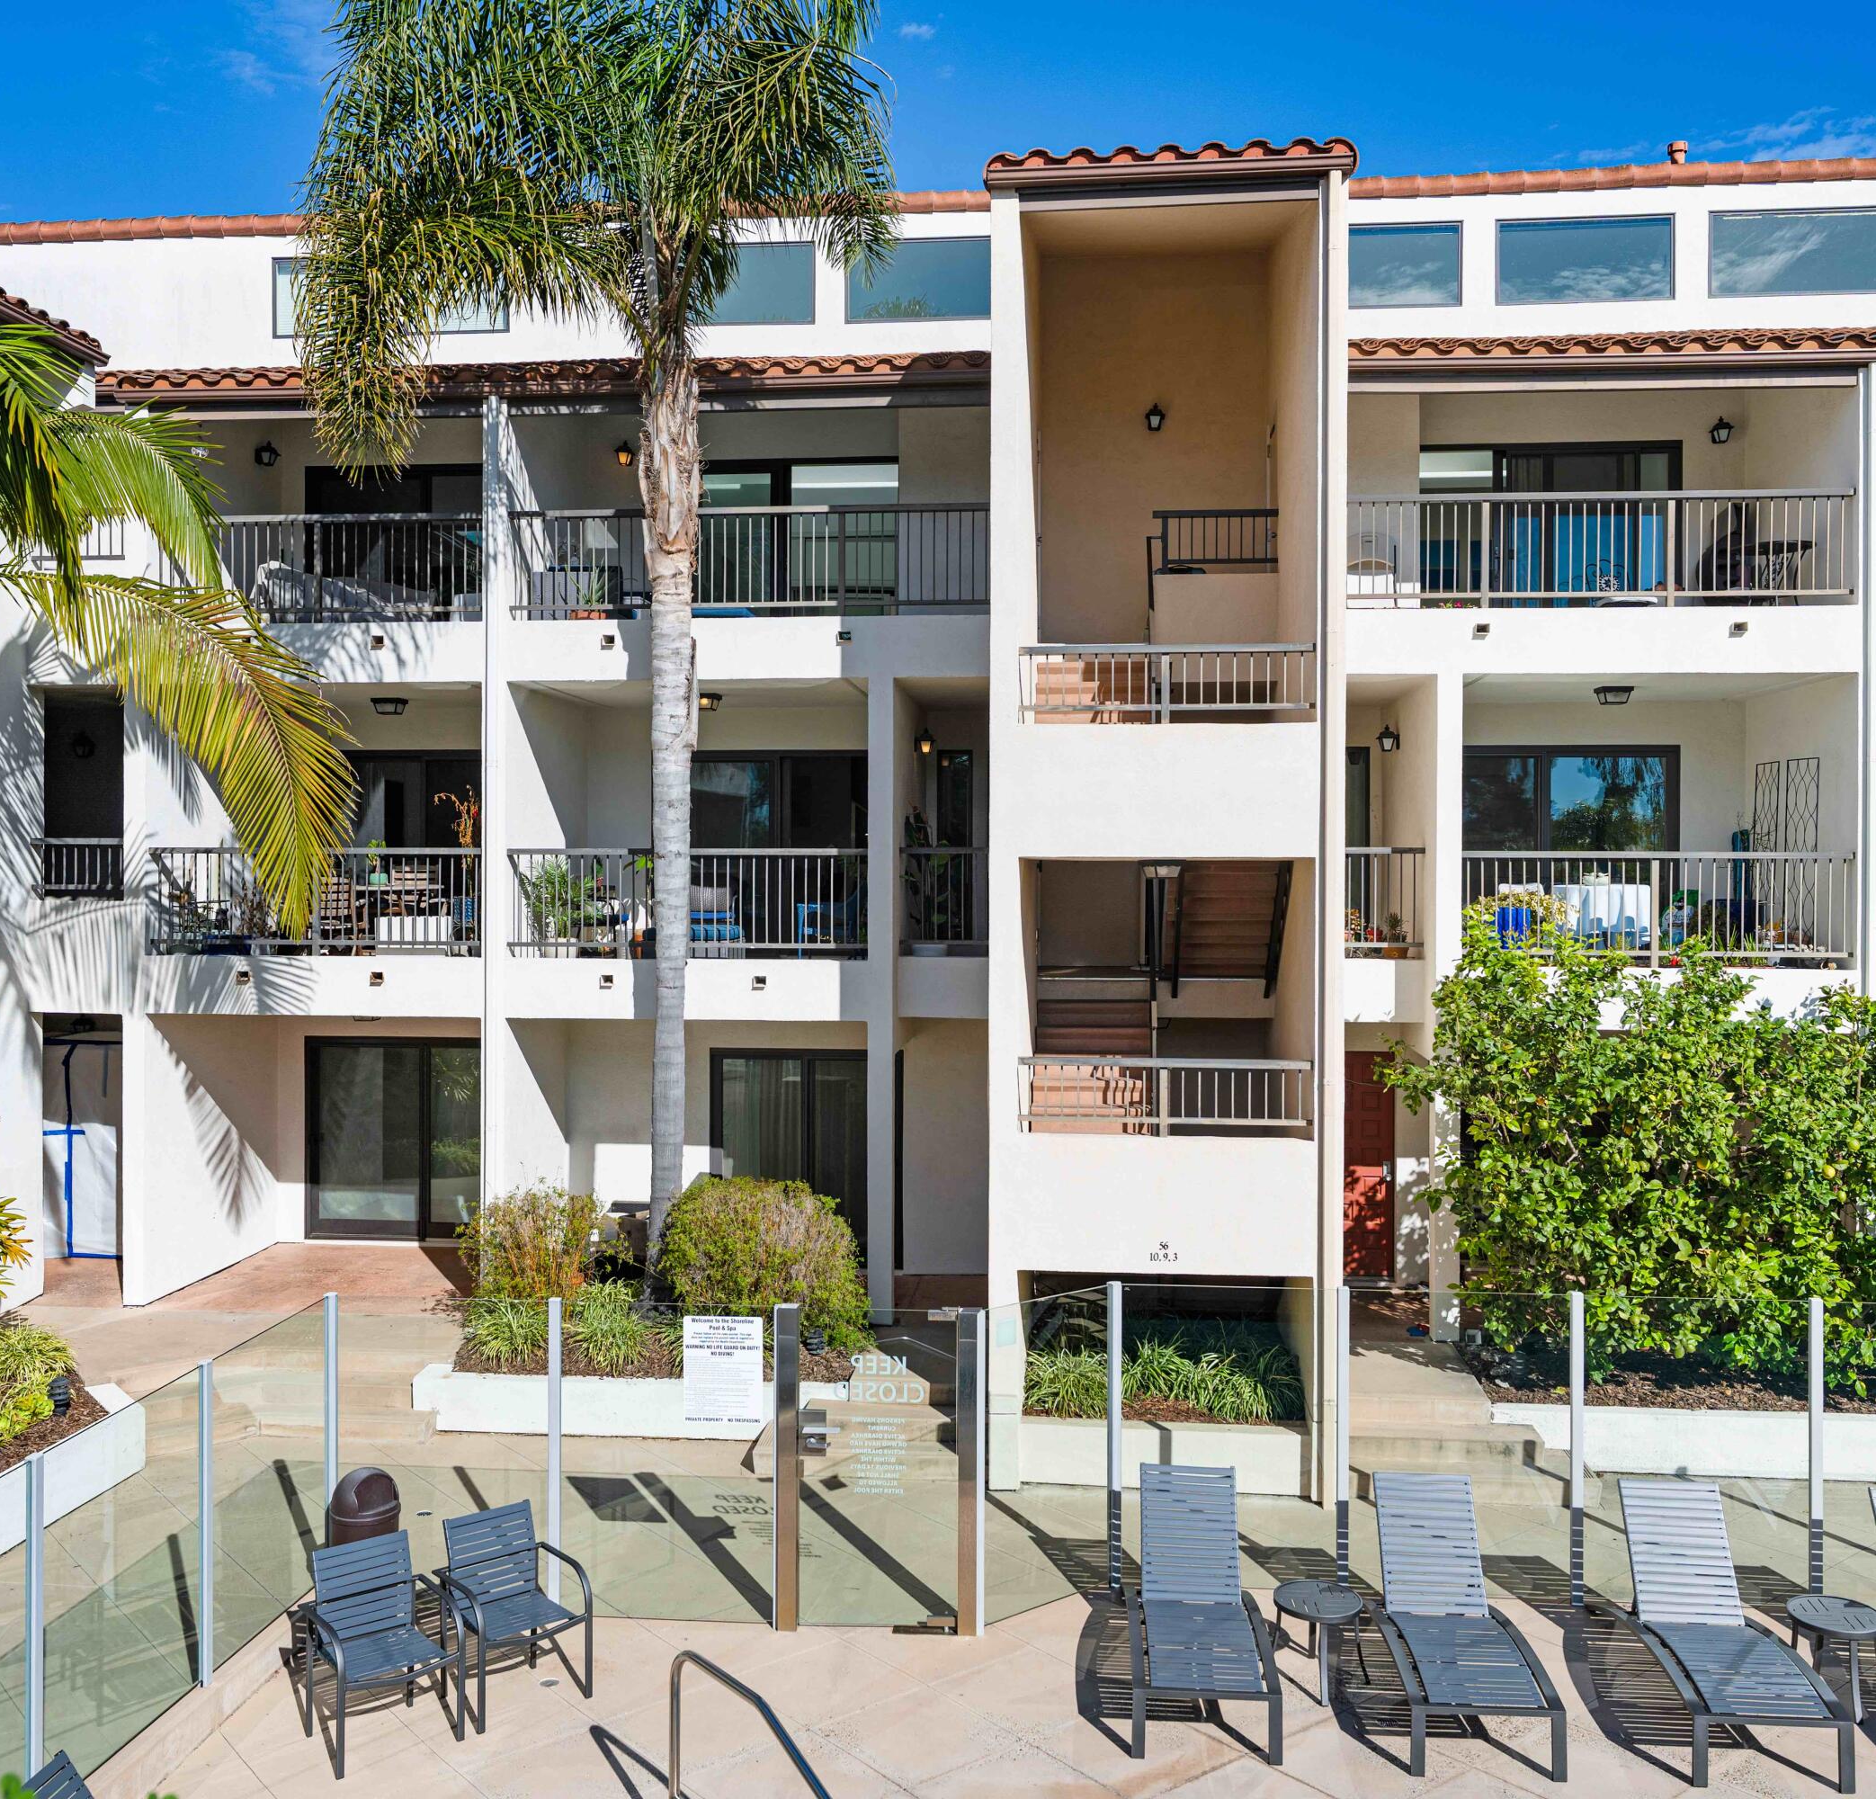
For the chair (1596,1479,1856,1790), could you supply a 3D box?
[{"bbox_3d":[3.836,3.554,8.921,0.700,0.860,1.800,0,0,6],"label":"chair"}]

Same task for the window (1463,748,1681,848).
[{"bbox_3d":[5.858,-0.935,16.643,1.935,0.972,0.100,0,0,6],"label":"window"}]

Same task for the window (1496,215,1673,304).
[{"bbox_3d":[6.466,-6.385,17.951,1.729,0.935,0.100,0,0,6],"label":"window"}]

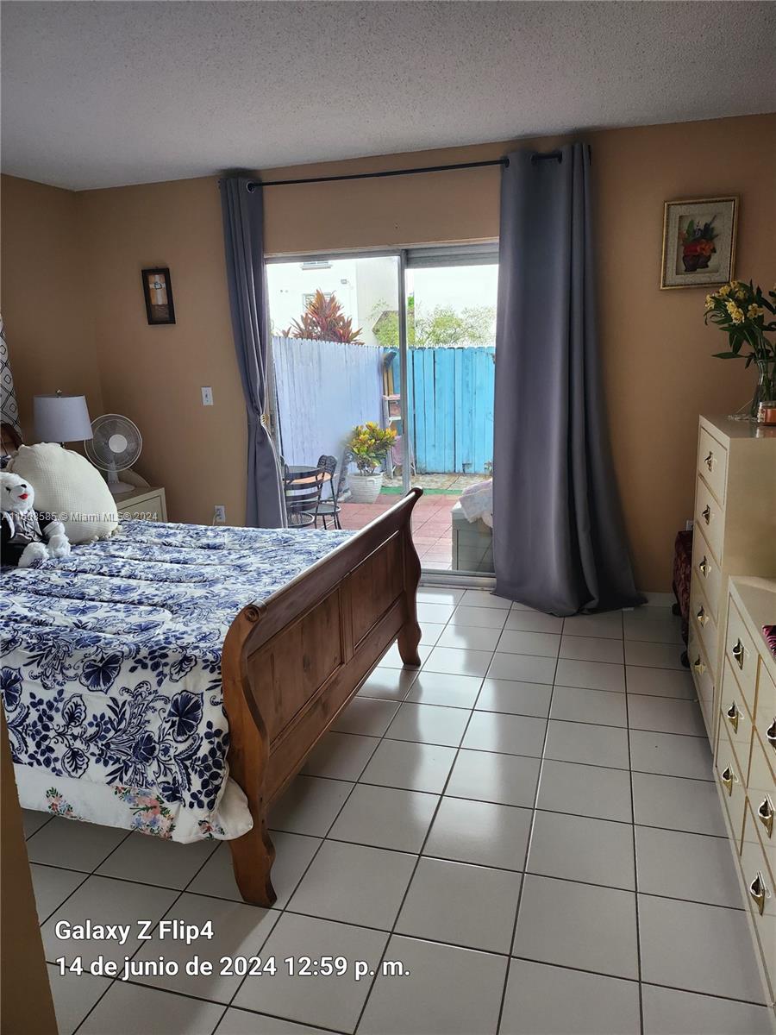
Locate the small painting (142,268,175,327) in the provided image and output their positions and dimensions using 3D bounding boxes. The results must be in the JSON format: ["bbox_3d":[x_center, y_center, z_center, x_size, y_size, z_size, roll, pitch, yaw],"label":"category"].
[{"bbox_3d":[-1.494,-1.431,4.659,0.207,0.346,0.024,2,13,17],"label":"small painting"}]

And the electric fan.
[{"bbox_3d":[-1.830,-0.433,4.784,0.380,0.510,0.270,-13,17,-41],"label":"electric fan"}]

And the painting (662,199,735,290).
[{"bbox_3d":[1.610,-1.412,3.707,0.355,0.430,0.030,2,13,17],"label":"painting"}]

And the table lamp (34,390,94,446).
[{"bbox_3d":[-1.943,-0.410,4.300,0.335,0.685,0.335,2,13,17],"label":"table lamp"}]

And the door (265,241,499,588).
[{"bbox_3d":[0.126,-0.581,4.462,1.754,2.034,0.098,2,13,17],"label":"door"}]

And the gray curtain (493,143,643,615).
[{"bbox_3d":[0.987,-0.690,3.902,0.860,2.477,0.281,2,13,17],"label":"gray curtain"}]

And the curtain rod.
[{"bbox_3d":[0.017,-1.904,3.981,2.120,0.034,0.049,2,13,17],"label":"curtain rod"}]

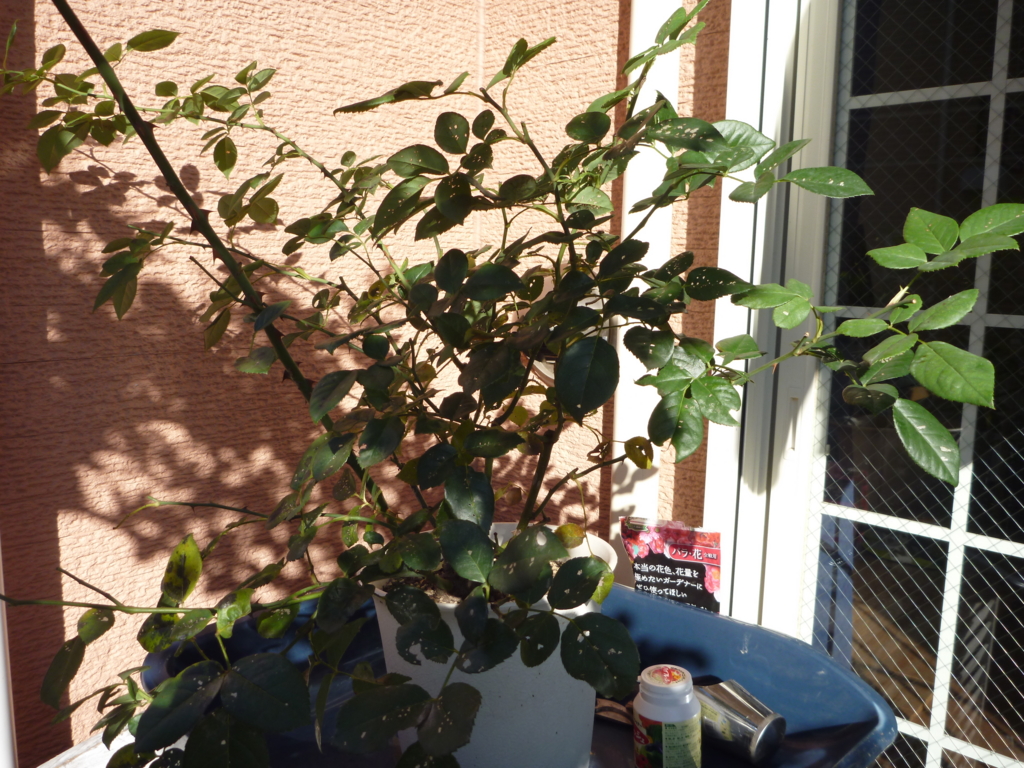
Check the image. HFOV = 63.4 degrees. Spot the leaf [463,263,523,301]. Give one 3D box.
[{"bbox_3d":[-0.019,-0.103,0.830,0.062,0.040,0.011,-2,-28,-1],"label":"leaf"}]

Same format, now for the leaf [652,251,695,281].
[{"bbox_3d":[0.148,-0.109,0.760,0.044,0.008,0.026,-35,41,6],"label":"leaf"}]

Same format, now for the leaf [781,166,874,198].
[{"bbox_3d":[0.280,-0.179,0.735,0.077,0.011,0.048,15,52,23],"label":"leaf"}]

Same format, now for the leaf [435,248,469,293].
[{"bbox_3d":[-0.058,-0.109,0.800,0.033,0.046,0.009,-1,-12,0],"label":"leaf"}]

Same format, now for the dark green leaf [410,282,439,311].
[{"bbox_3d":[-0.081,-0.081,0.770,0.025,0.026,0.006,-32,0,-13],"label":"dark green leaf"}]

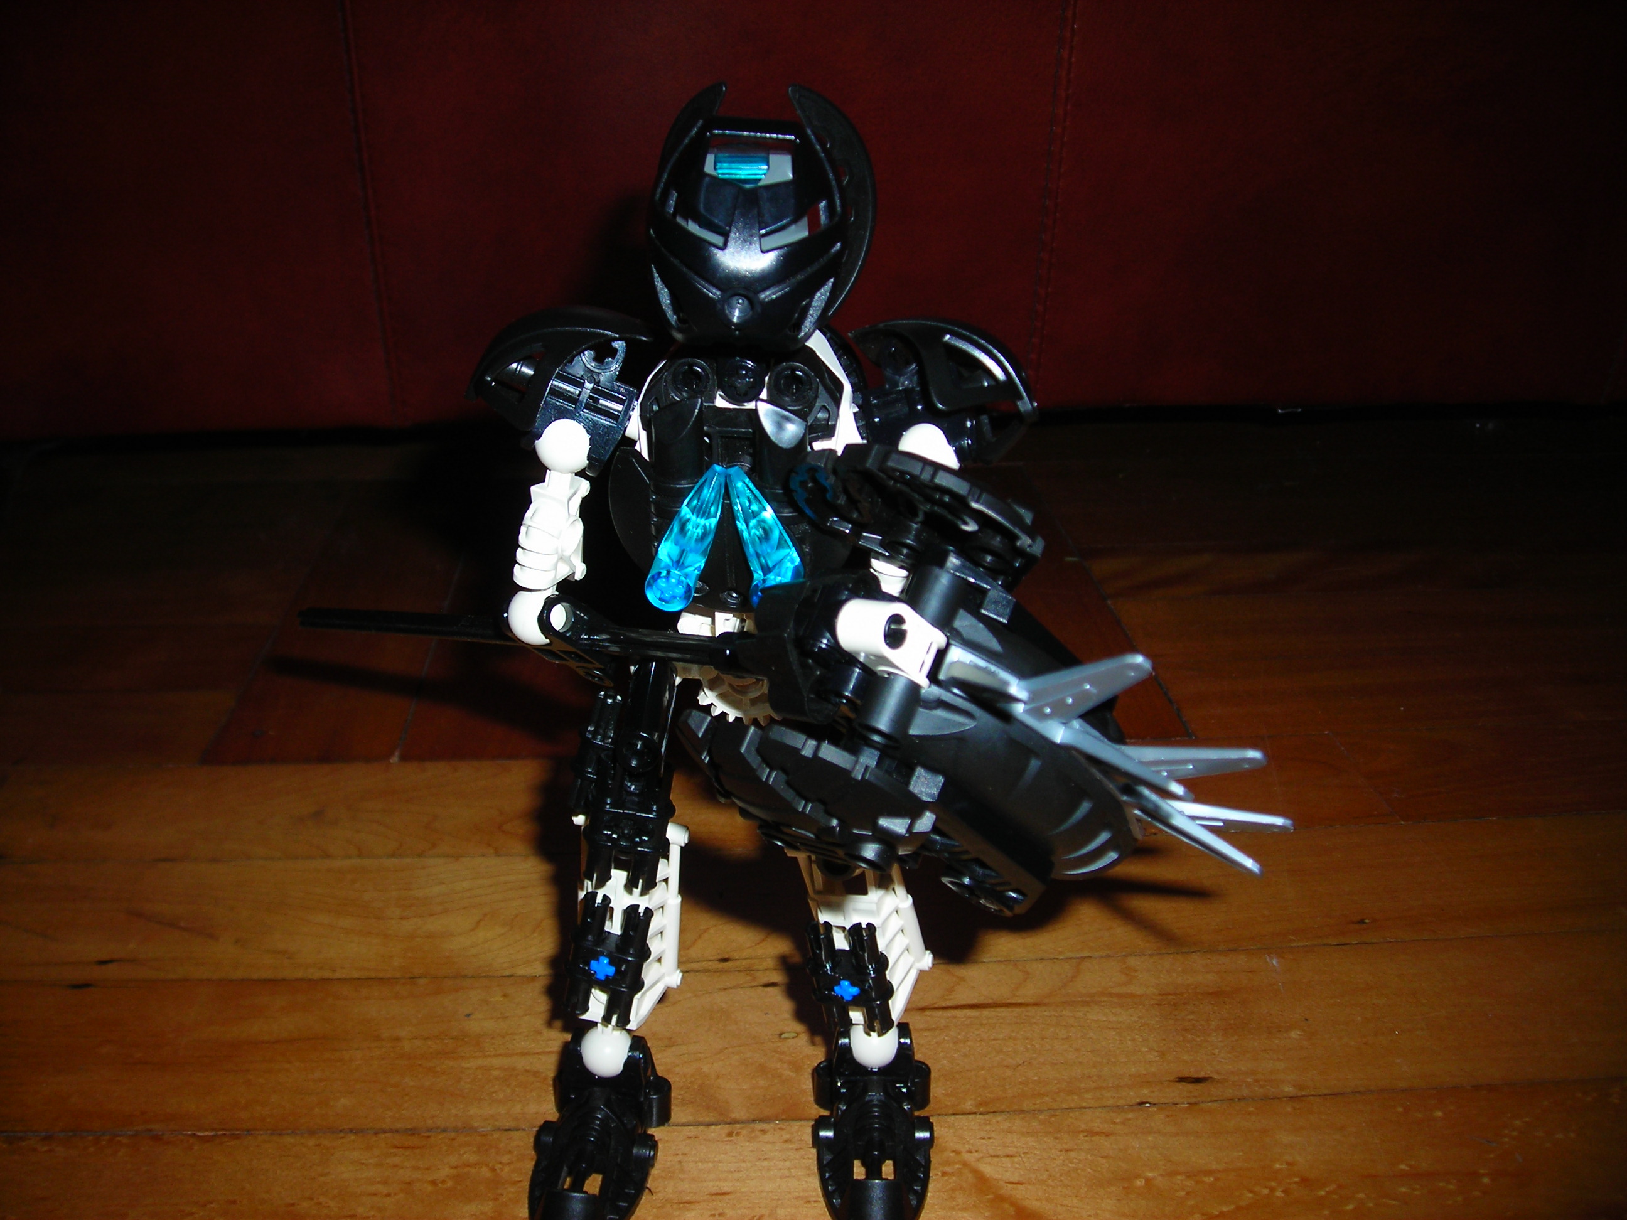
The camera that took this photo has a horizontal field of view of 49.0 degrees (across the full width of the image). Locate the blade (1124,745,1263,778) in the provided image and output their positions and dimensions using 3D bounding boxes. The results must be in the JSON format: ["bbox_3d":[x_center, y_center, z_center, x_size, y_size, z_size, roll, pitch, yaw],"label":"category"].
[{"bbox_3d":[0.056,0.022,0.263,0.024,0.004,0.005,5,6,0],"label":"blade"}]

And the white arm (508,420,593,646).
[{"bbox_3d":[-0.049,-0.015,0.335,0.012,0.042,0.013,9,0,21],"label":"white arm"}]

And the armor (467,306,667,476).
[{"bbox_3d":[-0.047,-0.043,0.343,0.035,0.030,0.027,1,9,7],"label":"armor"}]

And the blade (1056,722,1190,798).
[{"bbox_3d":[0.045,0.022,0.258,0.024,0.004,0.006,28,0,0],"label":"blade"}]

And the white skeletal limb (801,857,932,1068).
[{"bbox_3d":[0.009,0.062,0.348,0.021,0.052,0.017,-6,8,23],"label":"white skeletal limb"}]

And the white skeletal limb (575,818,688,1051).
[{"bbox_3d":[-0.036,0.064,0.348,0.021,0.052,0.017,10,8,17],"label":"white skeletal limb"}]

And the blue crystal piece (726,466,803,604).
[{"bbox_3d":[-0.010,-0.015,0.311,0.009,0.009,0.035,-9,39,-11],"label":"blue crystal piece"}]

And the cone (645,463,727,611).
[{"bbox_3d":[-0.021,-0.015,0.311,0.009,0.009,0.035,7,40,8],"label":"cone"}]

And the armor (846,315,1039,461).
[{"bbox_3d":[0.025,-0.043,0.349,0.034,0.028,0.027,-1,9,-7],"label":"armor"}]

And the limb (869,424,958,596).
[{"bbox_3d":[0.018,-0.016,0.341,0.012,0.042,0.013,13,0,-6],"label":"limb"}]

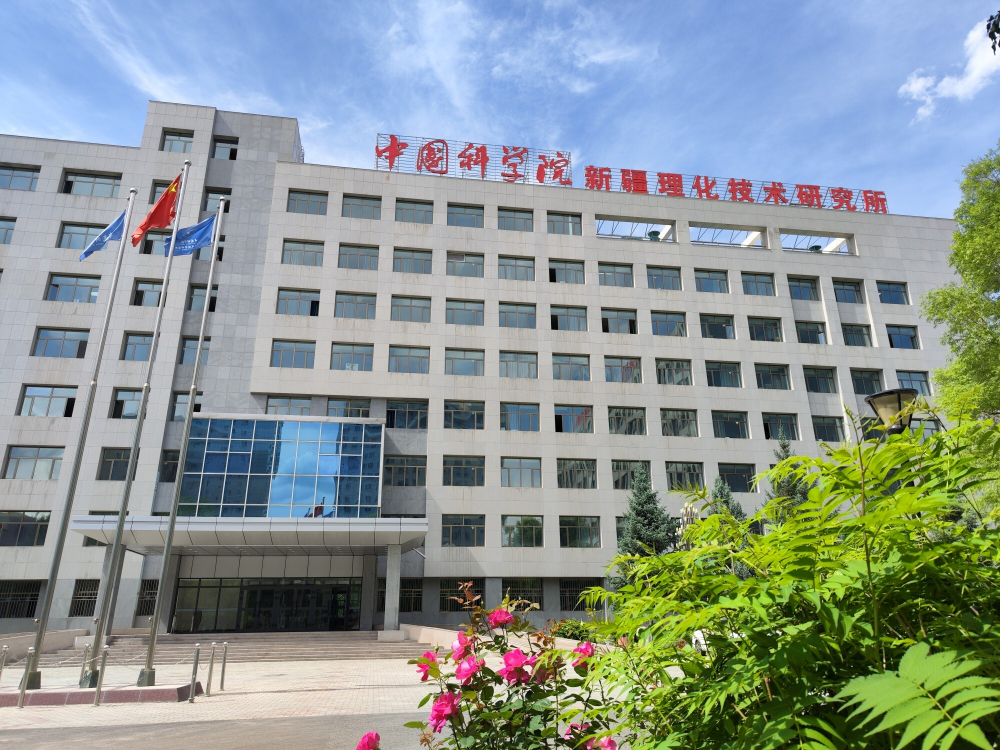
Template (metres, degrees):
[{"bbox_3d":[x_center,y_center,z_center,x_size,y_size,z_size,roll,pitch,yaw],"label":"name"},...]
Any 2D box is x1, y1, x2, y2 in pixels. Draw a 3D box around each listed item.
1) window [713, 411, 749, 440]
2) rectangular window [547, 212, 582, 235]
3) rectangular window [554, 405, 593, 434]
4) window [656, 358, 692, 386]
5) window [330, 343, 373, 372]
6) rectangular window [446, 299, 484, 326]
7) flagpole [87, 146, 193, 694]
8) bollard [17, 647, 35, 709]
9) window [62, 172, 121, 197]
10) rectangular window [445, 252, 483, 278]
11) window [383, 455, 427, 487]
[{"bbox_3d":[15.593,3.474,47.101,2.595,1.908,0.200,3,-21,-9],"label":"window"},{"bbox_3d":[4.635,-10.798,50.053,2.579,1.882,0.250,3,-21,-9],"label":"rectangular window"},{"bbox_3d":[4.917,2.914,45.669,2.591,1.889,0.150,3,-20,-9],"label":"rectangular window"},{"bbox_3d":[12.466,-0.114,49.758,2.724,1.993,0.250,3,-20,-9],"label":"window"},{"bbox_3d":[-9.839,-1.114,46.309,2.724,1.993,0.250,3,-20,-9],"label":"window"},{"bbox_3d":[-2.346,-4.272,47.033,2.591,1.889,0.150,3,-20,-9],"label":"rectangular window"},{"bbox_3d":[-8.011,0.304,15.683,0.400,12.297,0.400,3,-20,-9],"label":"flagpole"},{"bbox_3d":[-8.652,5.528,12.678,0.100,1.020,0.100,3,-21,-8],"label":"bollard"},{"bbox_3d":[-26.823,-12.532,45.566,3.554,1.876,0.150,3,-20,-9],"label":"window"},{"bbox_3d":[-2.387,-7.673,48.270,2.591,1.889,0.150,3,-20,-9],"label":"rectangular window"},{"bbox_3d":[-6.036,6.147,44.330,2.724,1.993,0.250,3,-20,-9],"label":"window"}]

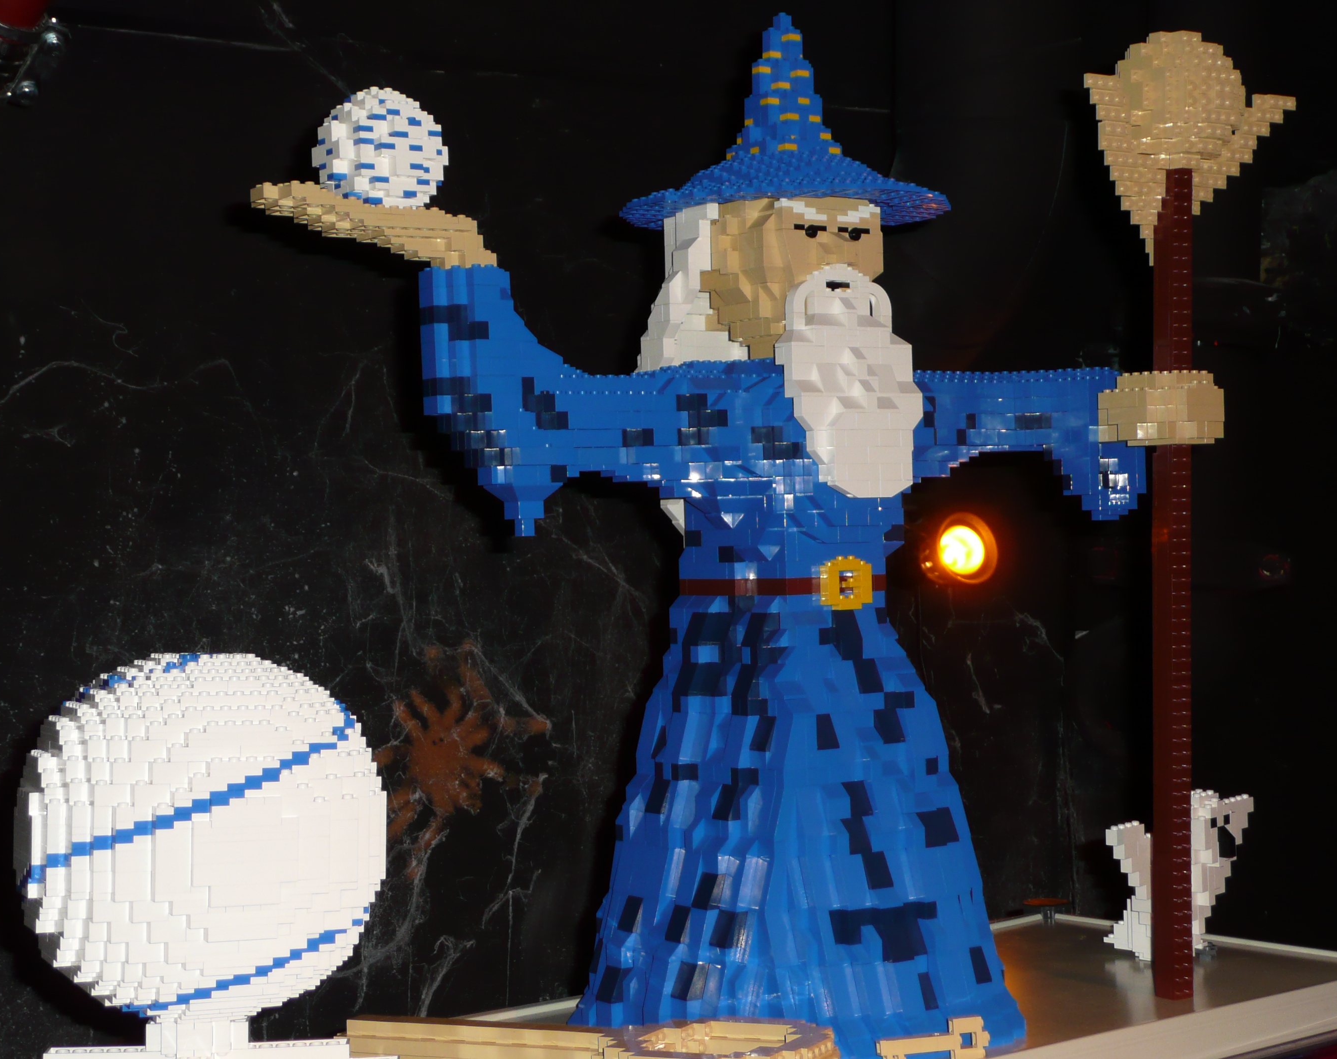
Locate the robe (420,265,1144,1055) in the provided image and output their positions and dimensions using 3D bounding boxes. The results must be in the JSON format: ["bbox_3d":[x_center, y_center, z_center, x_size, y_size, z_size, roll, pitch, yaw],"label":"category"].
[{"bbox_3d":[0.068,0.070,1.372,0.437,0.431,0.260,-2,0,-33],"label":"robe"}]

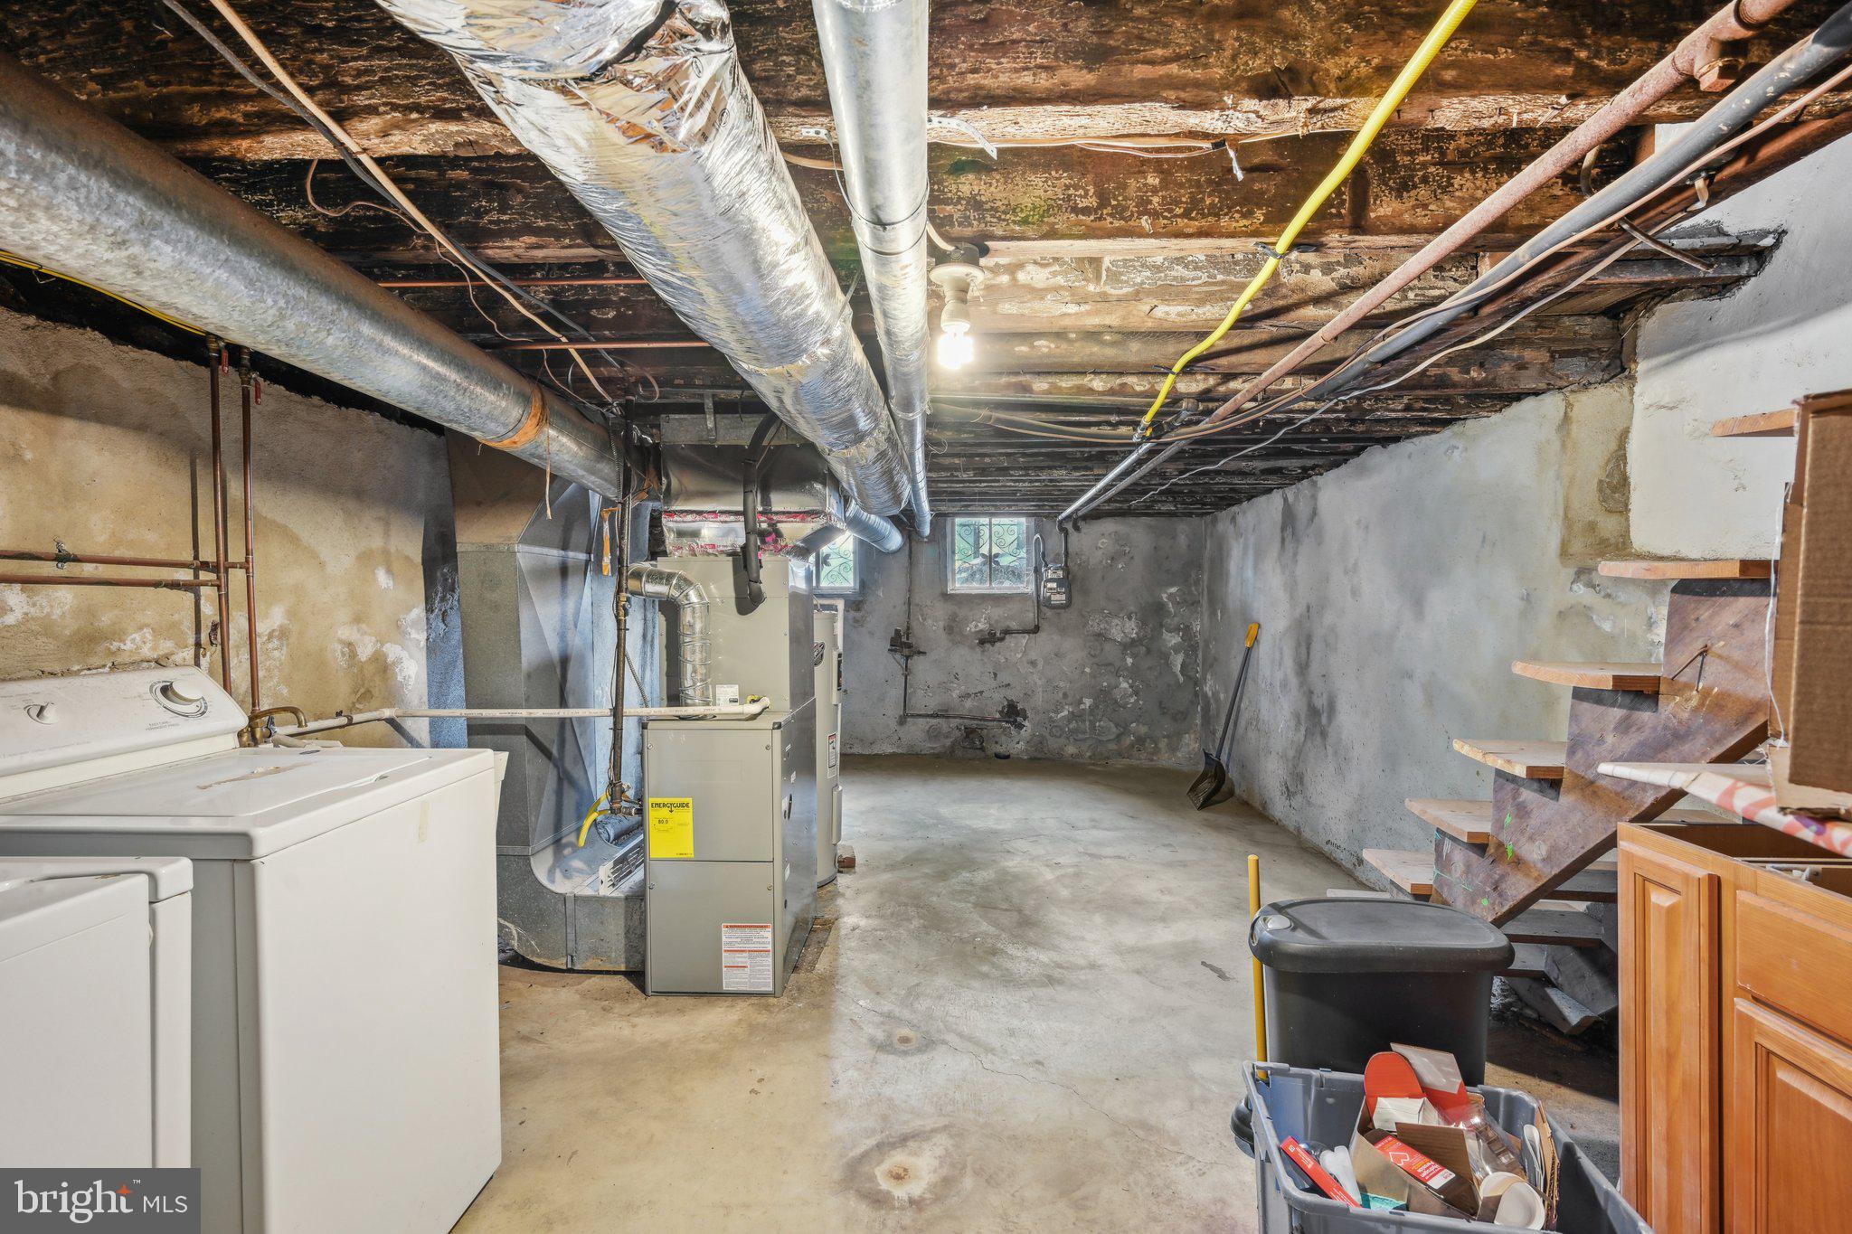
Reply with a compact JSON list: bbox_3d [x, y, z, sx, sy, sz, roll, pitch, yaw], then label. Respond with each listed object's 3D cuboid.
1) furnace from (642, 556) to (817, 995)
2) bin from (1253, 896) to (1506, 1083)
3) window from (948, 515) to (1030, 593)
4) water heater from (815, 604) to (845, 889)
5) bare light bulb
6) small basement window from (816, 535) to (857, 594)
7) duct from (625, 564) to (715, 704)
[{"bbox_3d":[-0.664,0.500,2.965,0.445,1.400,0.720,0,0,-1],"label":"furnace"},{"bbox_3d":[0.800,0.875,1.510,0.420,0.640,0.290,0,0,0],"label":"bin"},{"bbox_3d":[0.535,-0.517,6.850,0.700,0.650,0.100,0,0,0],"label":"window"},{"bbox_3d":[-0.685,0.570,3.830,0.570,1.270,0.560,0,0,0],"label":"water heater"},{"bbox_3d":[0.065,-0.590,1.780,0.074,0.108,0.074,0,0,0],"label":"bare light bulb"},{"bbox_3d":[-0.900,-0.517,6.850,0.690,0.650,0.100,0,0,0],"label":"small basement window"},{"bbox_3d":[-0.877,0.065,2.800,0.290,0.490,0.130,0,0,0],"label":"duct"}]

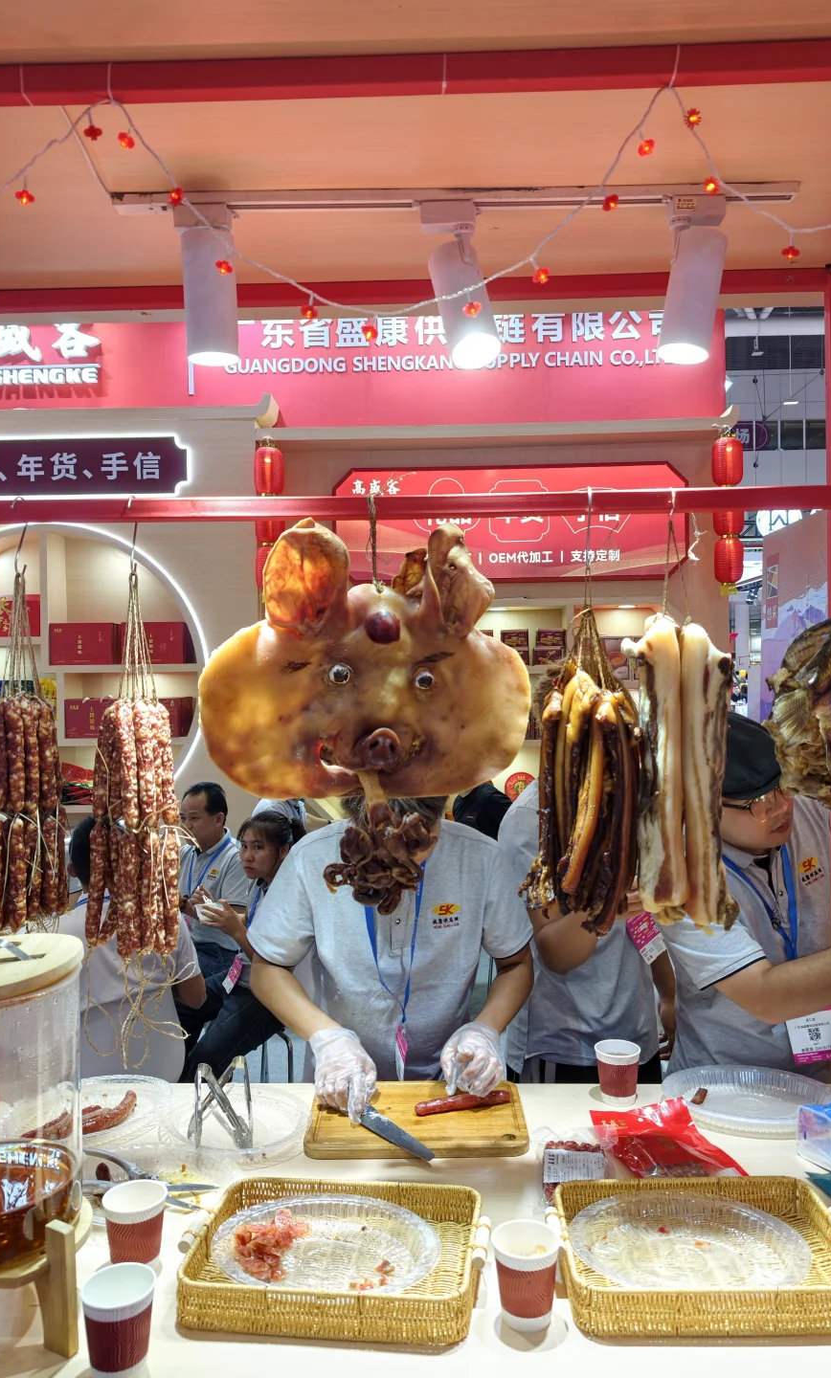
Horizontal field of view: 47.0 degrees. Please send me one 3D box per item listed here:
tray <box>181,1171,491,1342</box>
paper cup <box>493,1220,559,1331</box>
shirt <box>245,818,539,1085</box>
[{"bbox_3d":[-0.096,0.712,1.210,0.370,0.058,0.242,-1,0,8],"label":"tray"},{"bbox_3d":[0.129,0.692,1.123,0.080,0.092,0.080,-1,0,0],"label":"paper cup"},{"bbox_3d":[-0.050,0.554,1.980,0.580,0.600,0.300,-1,0,0],"label":"shirt"}]

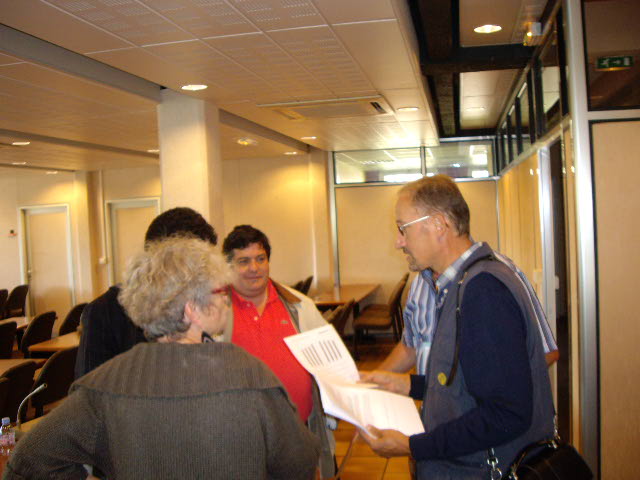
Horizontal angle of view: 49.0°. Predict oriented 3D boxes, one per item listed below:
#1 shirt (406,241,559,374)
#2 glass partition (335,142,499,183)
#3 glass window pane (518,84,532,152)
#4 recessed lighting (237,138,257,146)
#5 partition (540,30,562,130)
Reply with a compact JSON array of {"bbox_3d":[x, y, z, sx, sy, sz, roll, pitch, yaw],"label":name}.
[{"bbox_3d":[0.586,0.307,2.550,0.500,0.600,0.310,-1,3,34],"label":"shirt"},{"bbox_3d":[1.241,-1.054,9.624,2.180,0.490,0.060,-2,2,11],"label":"glass partition"},{"bbox_3d":[1.639,-0.967,5.649,0.050,0.490,0.750,-2,2,11],"label":"glass window pane"},{"bbox_3d":[-0.798,-1.058,7.625,0.190,0.055,0.190,-2,2,11],"label":"recessed lighting"},{"bbox_3d":[1.323,-0.889,4.062,0.050,0.490,0.750,-2,2,11],"label":"partition"}]

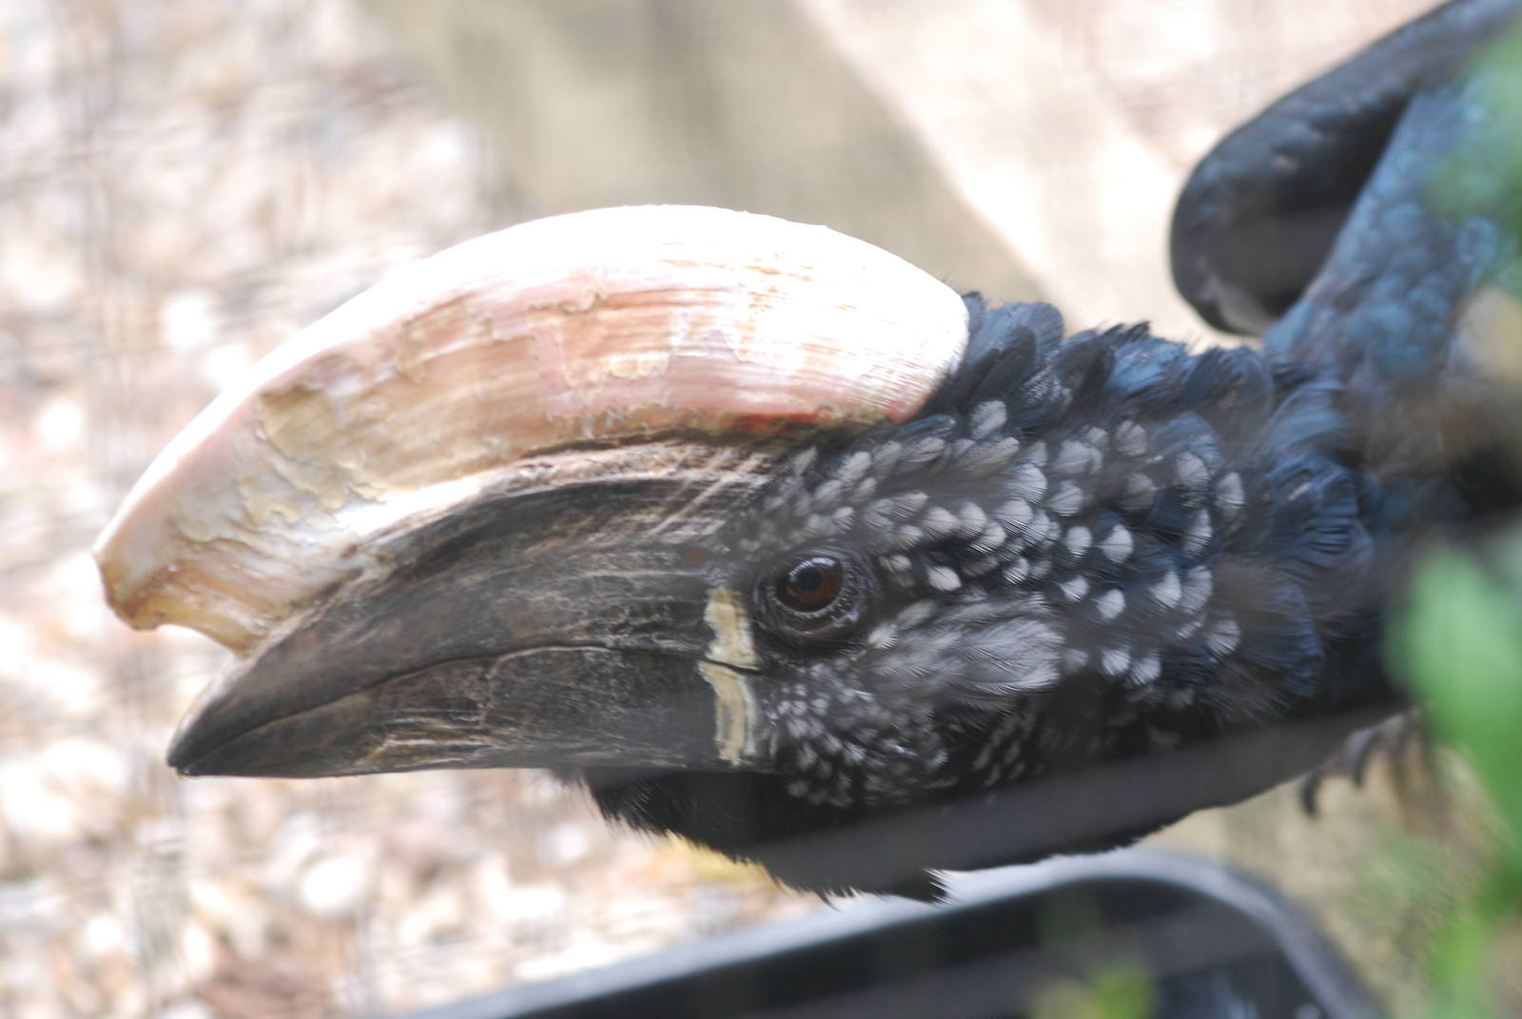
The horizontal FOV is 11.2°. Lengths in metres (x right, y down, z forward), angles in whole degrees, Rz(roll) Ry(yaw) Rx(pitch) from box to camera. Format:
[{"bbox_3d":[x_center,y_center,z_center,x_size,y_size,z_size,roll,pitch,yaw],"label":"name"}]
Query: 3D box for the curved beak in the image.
[{"bbox_3d":[-0.068,0.025,1.800,0.140,0.071,0.047,-1,17,-4],"label":"curved beak"}]

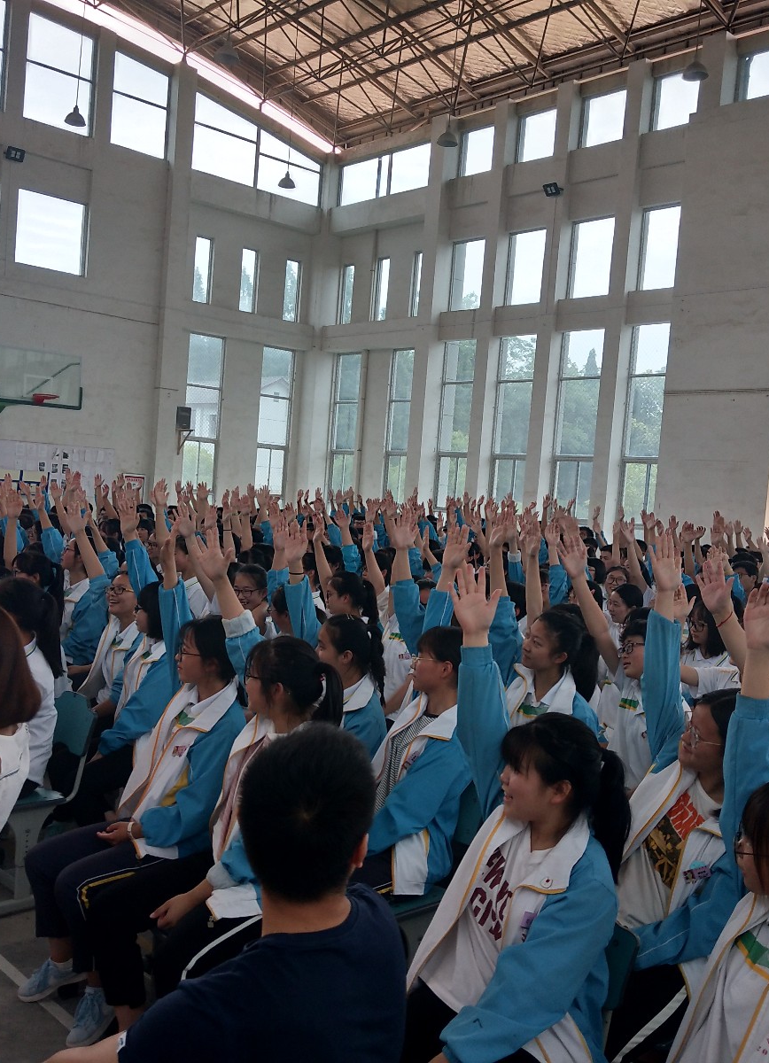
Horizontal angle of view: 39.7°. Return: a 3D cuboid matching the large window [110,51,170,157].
[{"bbox_3d":[-6.461,-11.309,28.349,1.650,2.370,0.150,2,3,-41],"label":"large window"}]

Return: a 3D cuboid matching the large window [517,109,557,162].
[{"bbox_3d":[3.803,-9.856,26.586,0.150,1.120,1.210,2,3,-41],"label":"large window"}]

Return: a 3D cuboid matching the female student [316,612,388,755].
[{"bbox_3d":[-0.362,0.917,4.007,0.750,1.220,0.460,3,2,-35],"label":"female student"}]

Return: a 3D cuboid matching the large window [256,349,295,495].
[{"bbox_3d":[-3.256,-3.243,31.463,1.150,4.300,0.150,1,3,-44],"label":"large window"}]

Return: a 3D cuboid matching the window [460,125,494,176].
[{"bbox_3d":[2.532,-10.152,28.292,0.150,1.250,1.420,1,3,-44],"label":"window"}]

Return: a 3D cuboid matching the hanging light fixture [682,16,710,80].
[{"bbox_3d":[5.505,-8.555,18.800,0.460,1.080,0.460,1,3,-44],"label":"hanging light fixture"}]

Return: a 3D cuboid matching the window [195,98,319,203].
[{"bbox_3d":[-3.592,-11.083,31.138,4.540,2.120,0.150,2,3,-41],"label":"window"}]

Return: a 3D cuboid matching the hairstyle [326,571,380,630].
[{"bbox_3d":[-0.141,0.310,4.850,0.240,0.270,0.180,3,2,-18],"label":"hairstyle"}]

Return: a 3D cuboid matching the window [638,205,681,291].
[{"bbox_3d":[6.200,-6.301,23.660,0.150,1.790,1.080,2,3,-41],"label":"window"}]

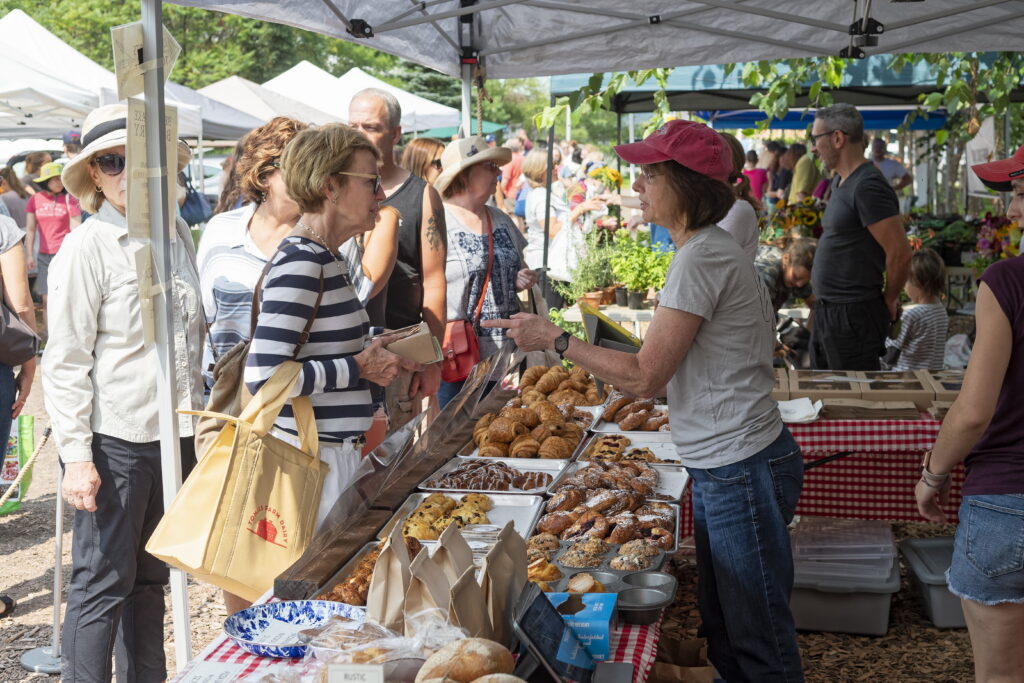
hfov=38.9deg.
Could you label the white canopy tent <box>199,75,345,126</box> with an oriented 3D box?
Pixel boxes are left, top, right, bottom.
[{"bbox_3d":[-3.850,-2.400,20.374,2.800,2.644,2.800,1,8,9],"label":"white canopy tent"}]

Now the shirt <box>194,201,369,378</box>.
[{"bbox_3d":[-0.640,-0.115,4.080,0.460,0.540,0.270,-2,8,-17],"label":"shirt"}]

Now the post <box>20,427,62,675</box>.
[{"bbox_3d":[-1.486,0.628,4.696,0.250,0.840,0.250,0,8,0],"label":"post"}]

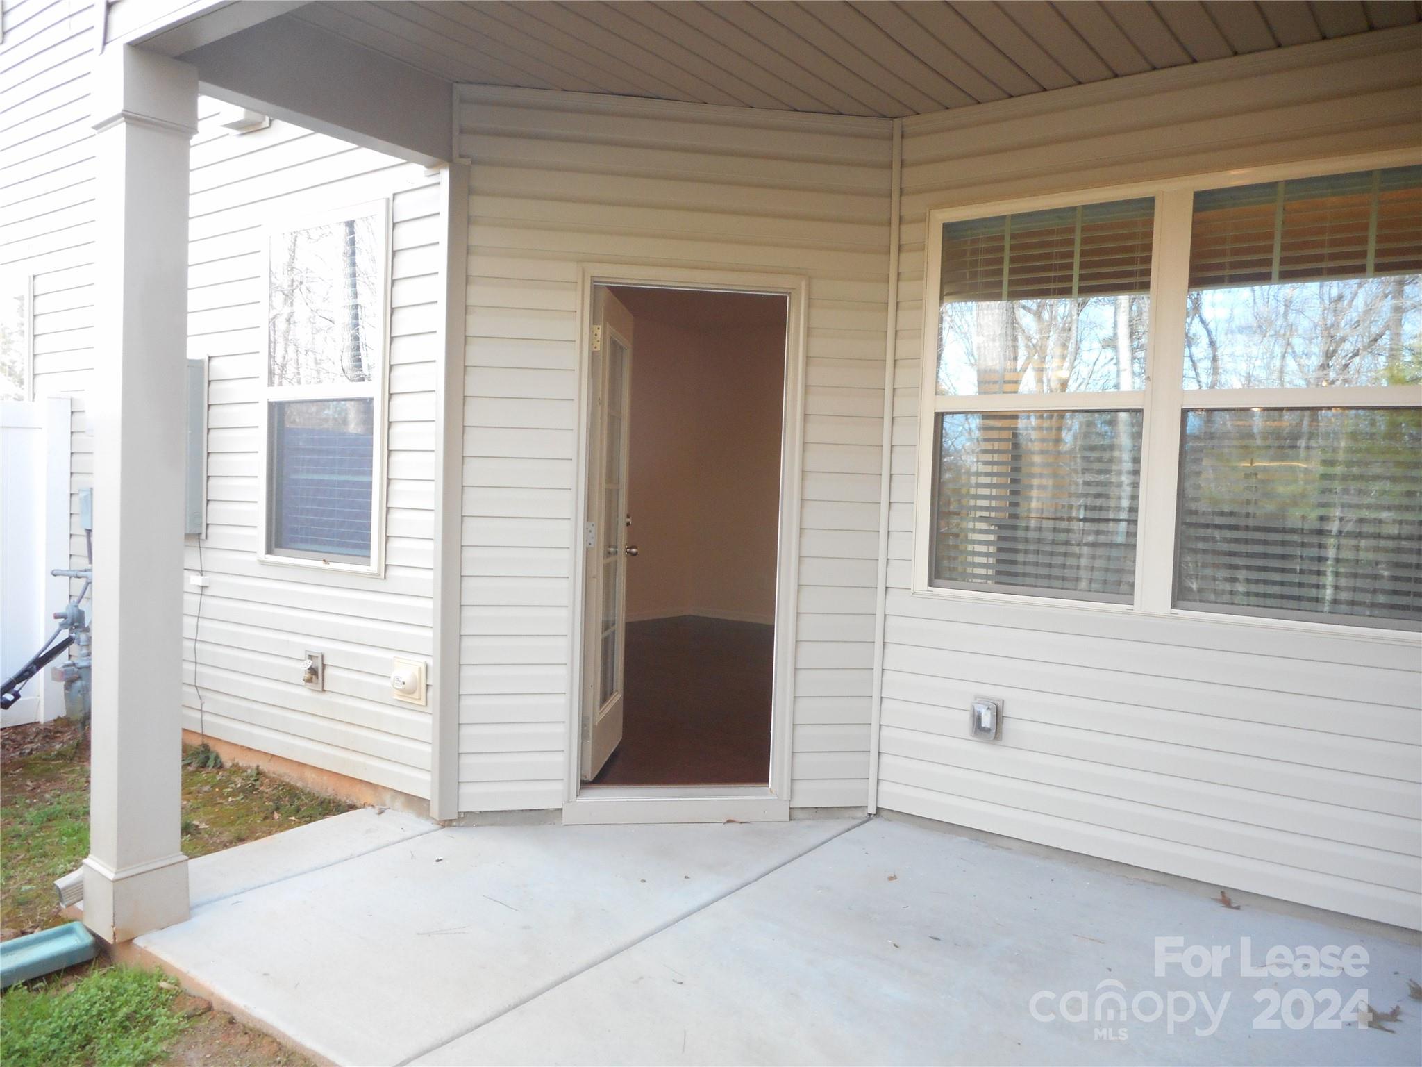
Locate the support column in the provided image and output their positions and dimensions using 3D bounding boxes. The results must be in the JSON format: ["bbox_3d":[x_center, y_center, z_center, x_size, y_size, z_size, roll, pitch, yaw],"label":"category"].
[{"bbox_3d":[-1.707,-0.094,3.067,0.206,2.555,0.216,4,3,36],"label":"support column"}]

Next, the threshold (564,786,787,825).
[{"bbox_3d":[-0.139,1.105,4.192,0.905,0.108,0.140,1,3,-9],"label":"threshold"}]

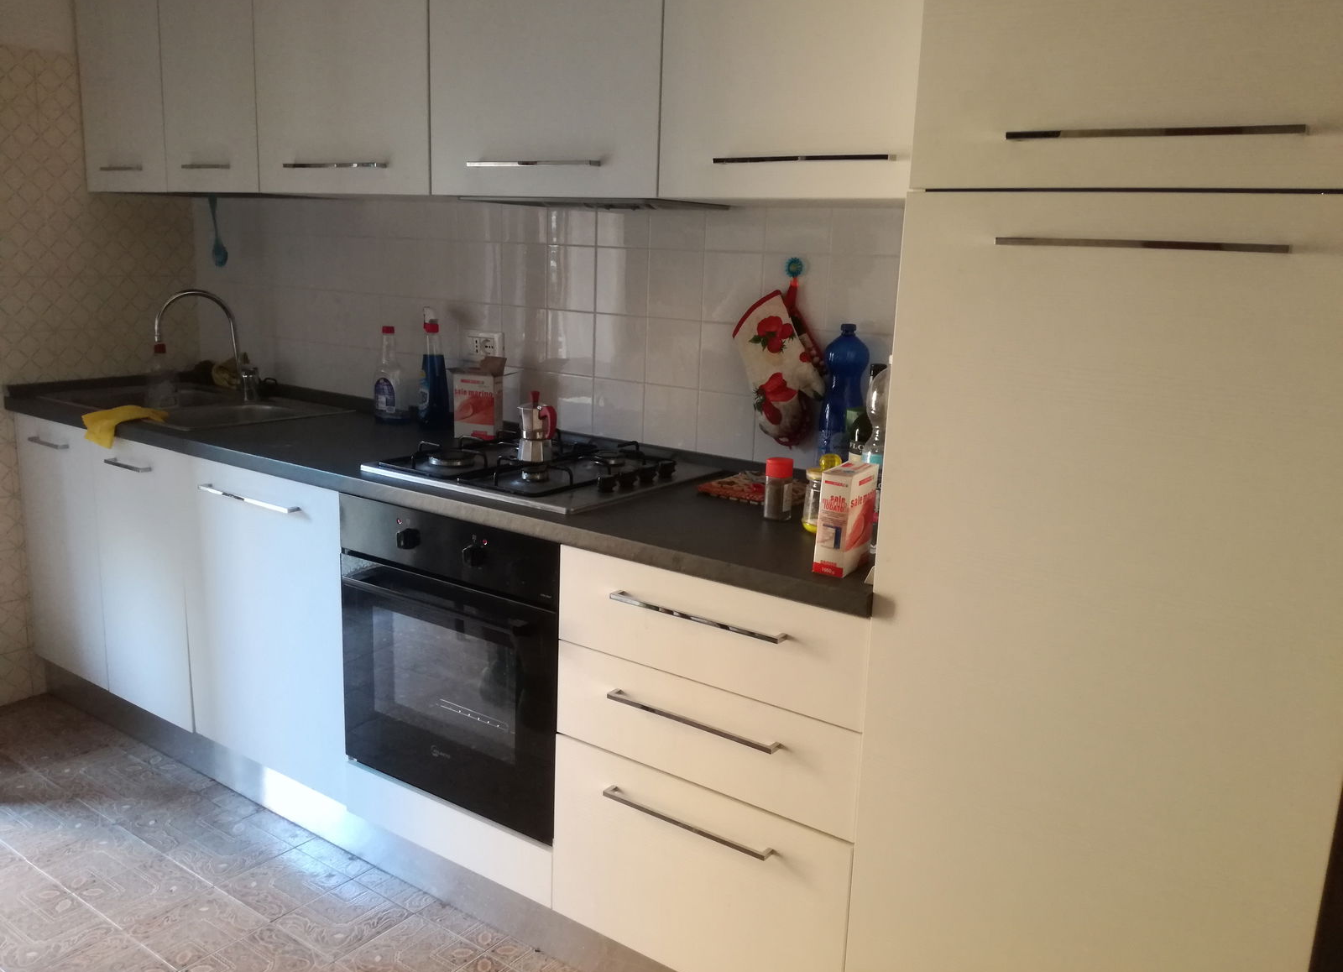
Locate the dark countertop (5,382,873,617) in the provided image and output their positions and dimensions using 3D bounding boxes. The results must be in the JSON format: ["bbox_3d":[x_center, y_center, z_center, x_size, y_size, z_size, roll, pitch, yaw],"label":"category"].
[{"bbox_3d":[-0.629,-0.077,2.463,2.638,0.041,0.607,11,15,33],"label":"dark countertop"}]

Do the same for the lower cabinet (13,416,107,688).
[{"bbox_3d":[-1.546,0.132,3.150,0.400,0.735,0.560,11,15,33],"label":"lower cabinet"}]

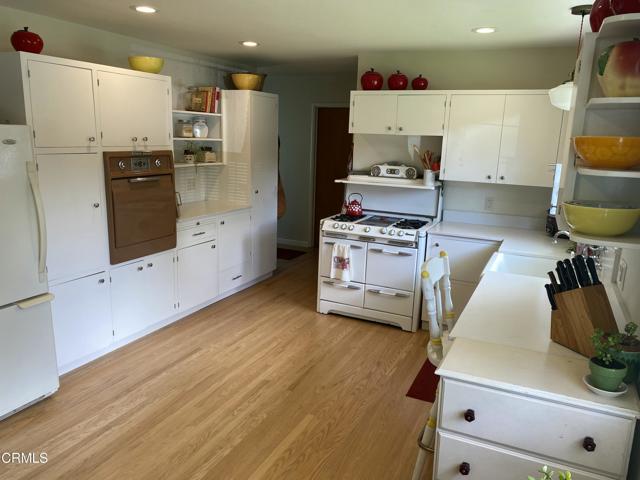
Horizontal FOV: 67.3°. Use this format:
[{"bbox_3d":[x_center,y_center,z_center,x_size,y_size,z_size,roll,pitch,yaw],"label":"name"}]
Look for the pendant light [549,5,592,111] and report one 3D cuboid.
[{"bbox_3d":[1.591,-1.115,2.992,0.245,0.598,0.245,7,13,25],"label":"pendant light"}]

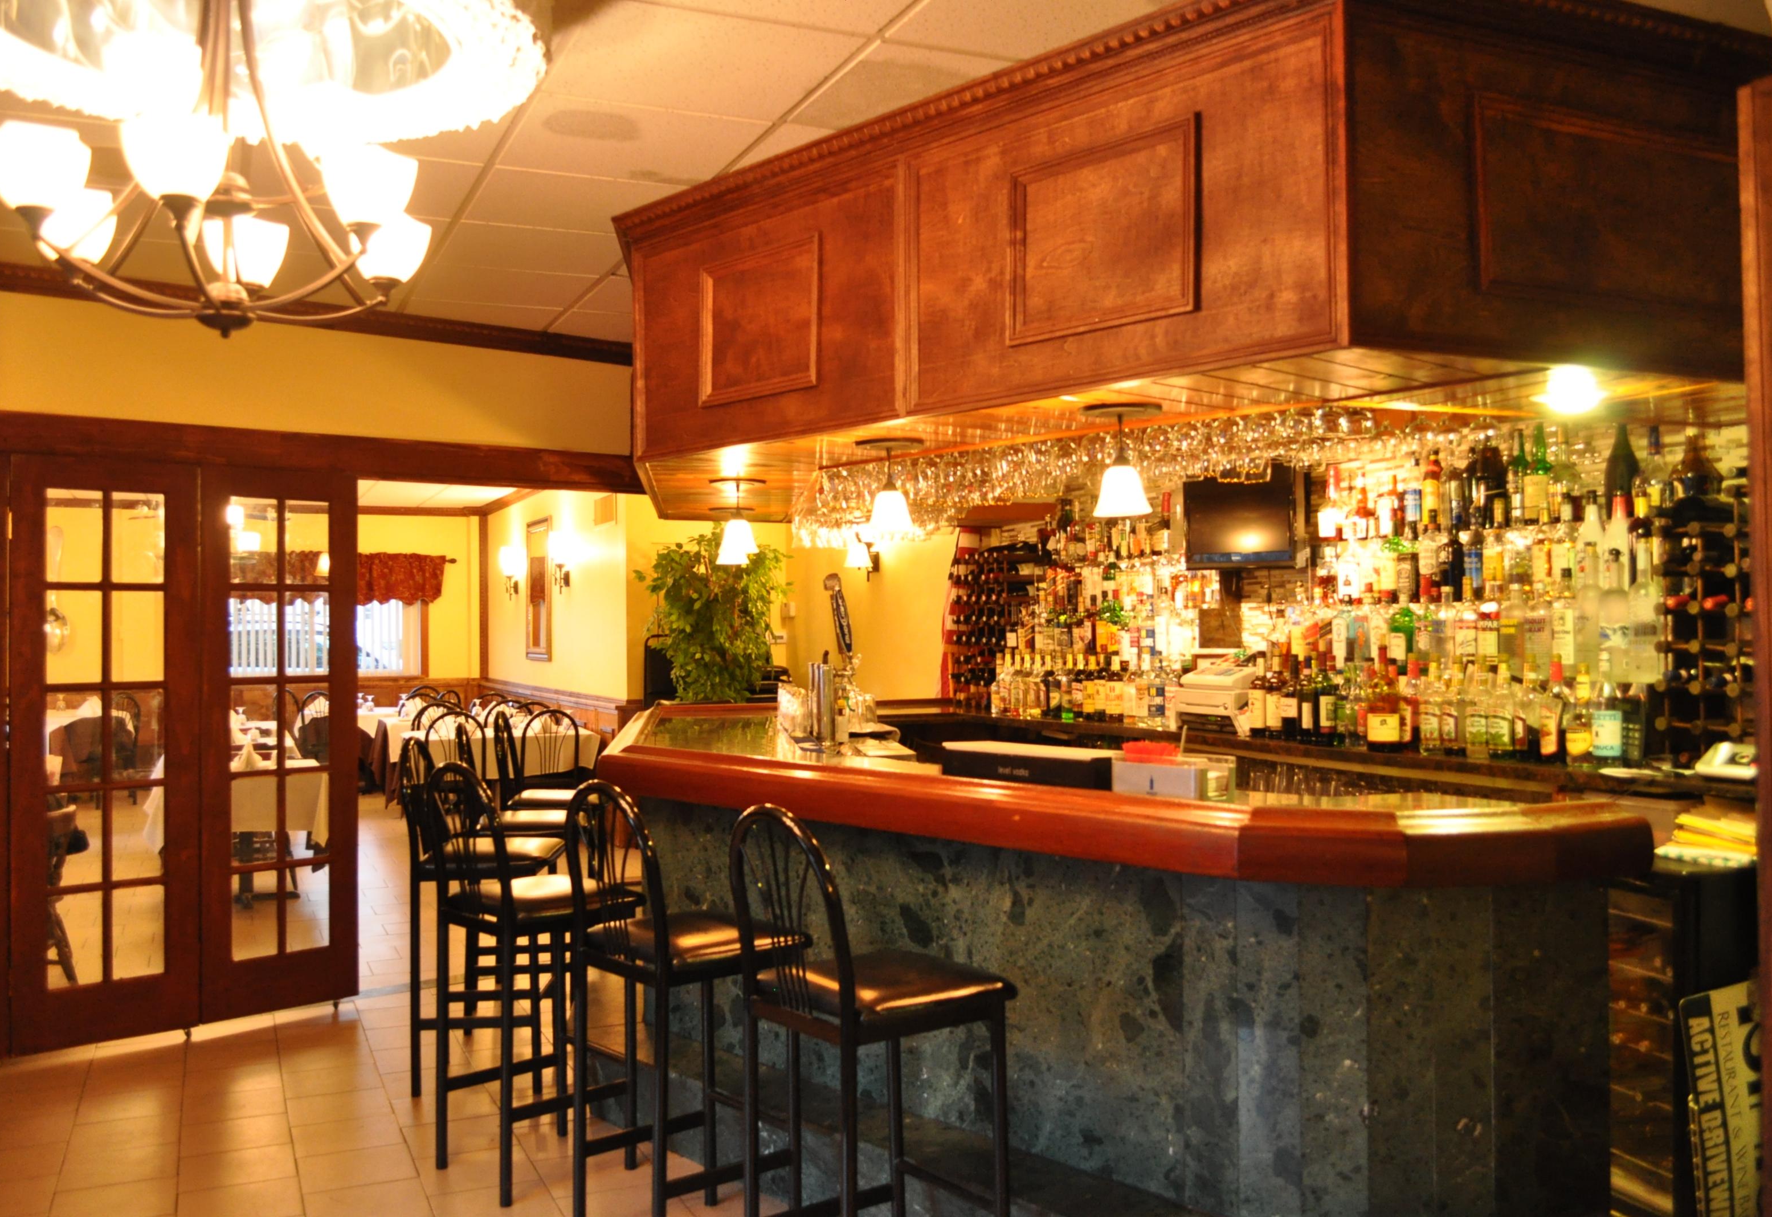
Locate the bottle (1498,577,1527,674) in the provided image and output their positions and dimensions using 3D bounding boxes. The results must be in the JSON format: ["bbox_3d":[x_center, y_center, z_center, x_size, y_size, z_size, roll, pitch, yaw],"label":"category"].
[{"bbox_3d":[1.880,0.061,4.571,0.080,0.277,0.080,0,-1,-41],"label":"bottle"}]

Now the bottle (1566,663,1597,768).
[{"bbox_3d":[1.954,0.300,4.288,0.086,0.290,0.086,0,-1,-40],"label":"bottle"}]

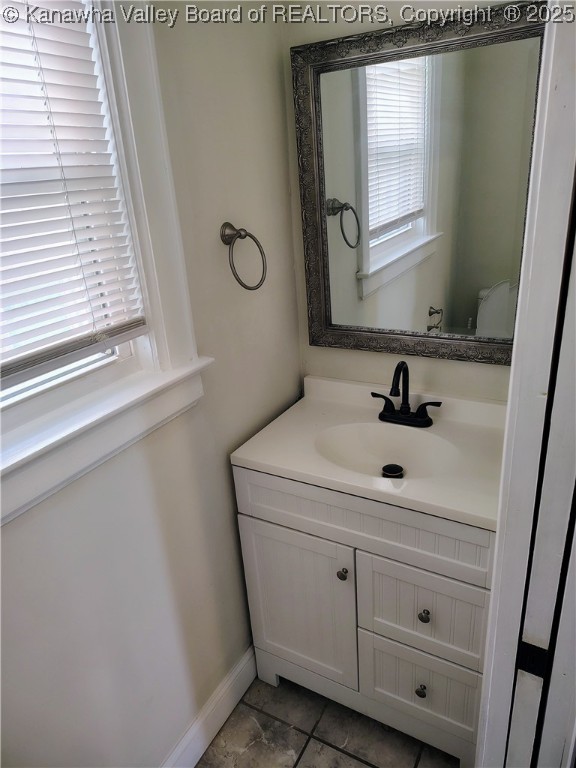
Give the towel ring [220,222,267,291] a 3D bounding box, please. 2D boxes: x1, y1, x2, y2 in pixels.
[{"bbox_3d":[-0.120,-0.337,1.413,0.064,0.180,0.164,9,25,29],"label":"towel ring"}]

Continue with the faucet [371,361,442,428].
[{"bbox_3d":[0.332,0.033,1.559,0.220,0.207,0.131,9,25,29],"label":"faucet"}]

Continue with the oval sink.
[{"bbox_3d":[0.276,0.241,1.505,0.401,0.129,0.309,9,25,29],"label":"oval sink"}]

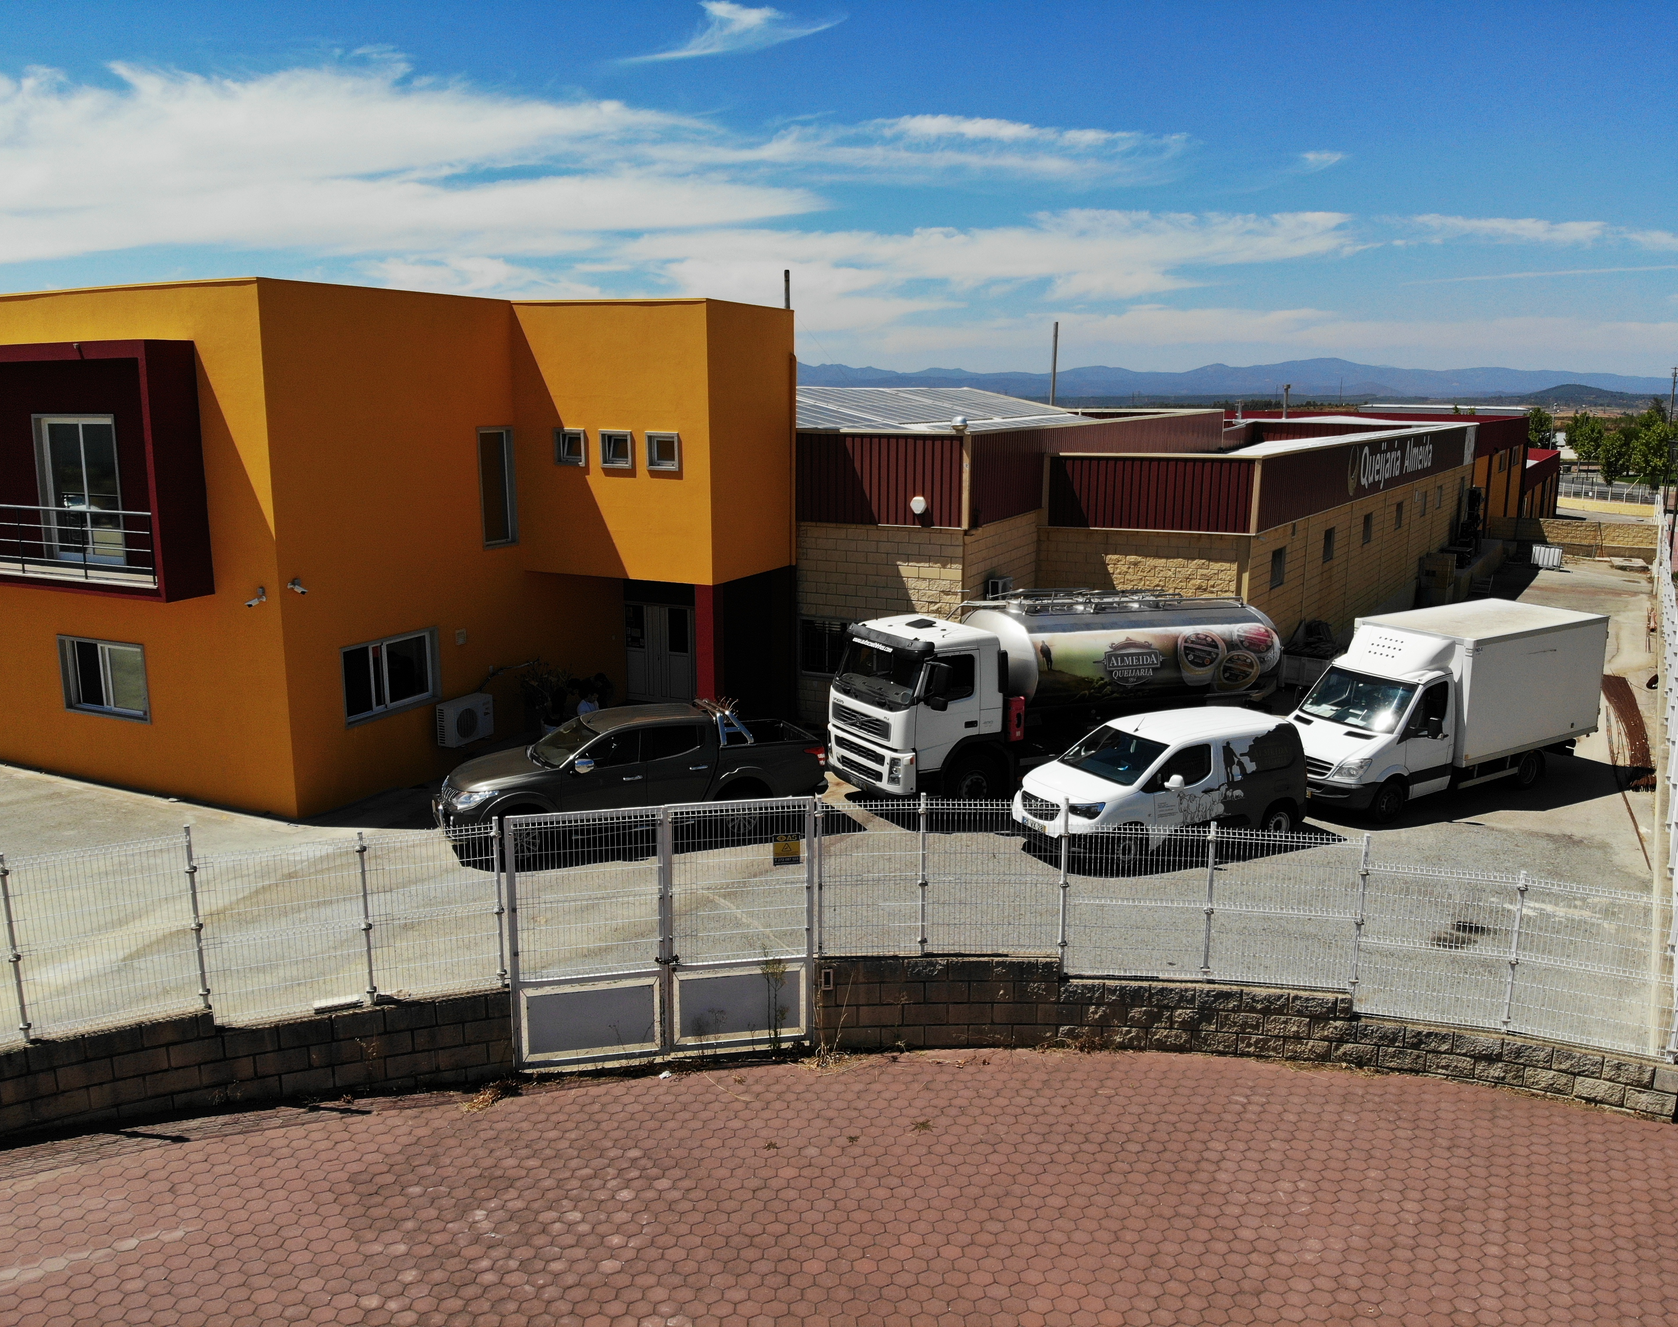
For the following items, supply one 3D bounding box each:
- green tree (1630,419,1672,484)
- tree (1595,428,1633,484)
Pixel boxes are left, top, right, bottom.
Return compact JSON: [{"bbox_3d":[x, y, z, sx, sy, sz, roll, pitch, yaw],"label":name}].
[{"bbox_3d":[56.740,-14.650,85.830,3.100,4.680,3.100,8,15,32],"label":"green tree"},{"bbox_3d":[54.880,-14.560,86.870,2.900,4.110,2.900,8,14,31],"label":"tree"}]

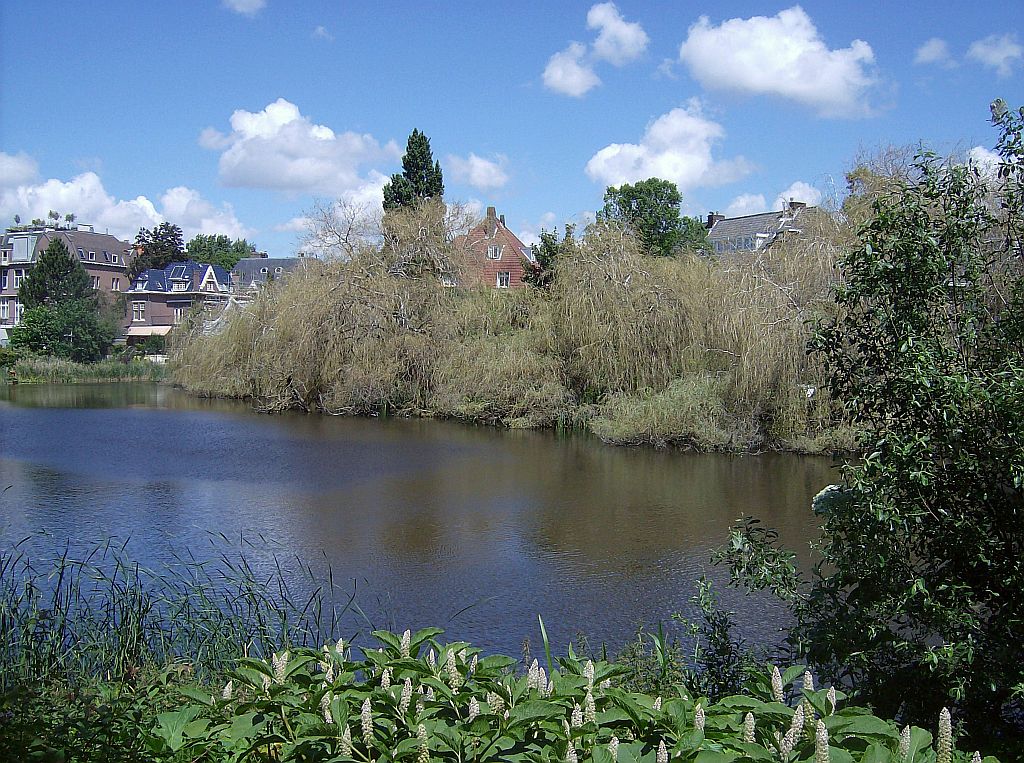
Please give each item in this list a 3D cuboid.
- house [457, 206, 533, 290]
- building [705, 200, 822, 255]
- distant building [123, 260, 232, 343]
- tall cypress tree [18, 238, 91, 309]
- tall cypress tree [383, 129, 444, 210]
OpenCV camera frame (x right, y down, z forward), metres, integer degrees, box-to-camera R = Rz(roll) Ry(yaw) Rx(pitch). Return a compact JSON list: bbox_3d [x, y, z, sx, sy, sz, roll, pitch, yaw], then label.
[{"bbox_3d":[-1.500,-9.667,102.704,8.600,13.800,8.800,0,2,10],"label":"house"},{"bbox_3d":[21.600,-8.744,91.731,9.000,12.800,11.500,-1,3,-34],"label":"building"},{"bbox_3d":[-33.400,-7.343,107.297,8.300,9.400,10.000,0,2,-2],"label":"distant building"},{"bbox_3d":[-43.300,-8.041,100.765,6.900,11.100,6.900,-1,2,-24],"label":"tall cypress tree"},{"bbox_3d":[-7.300,-10.279,79.663,5.100,16.800,5.100,0,2,0],"label":"tall cypress tree"}]

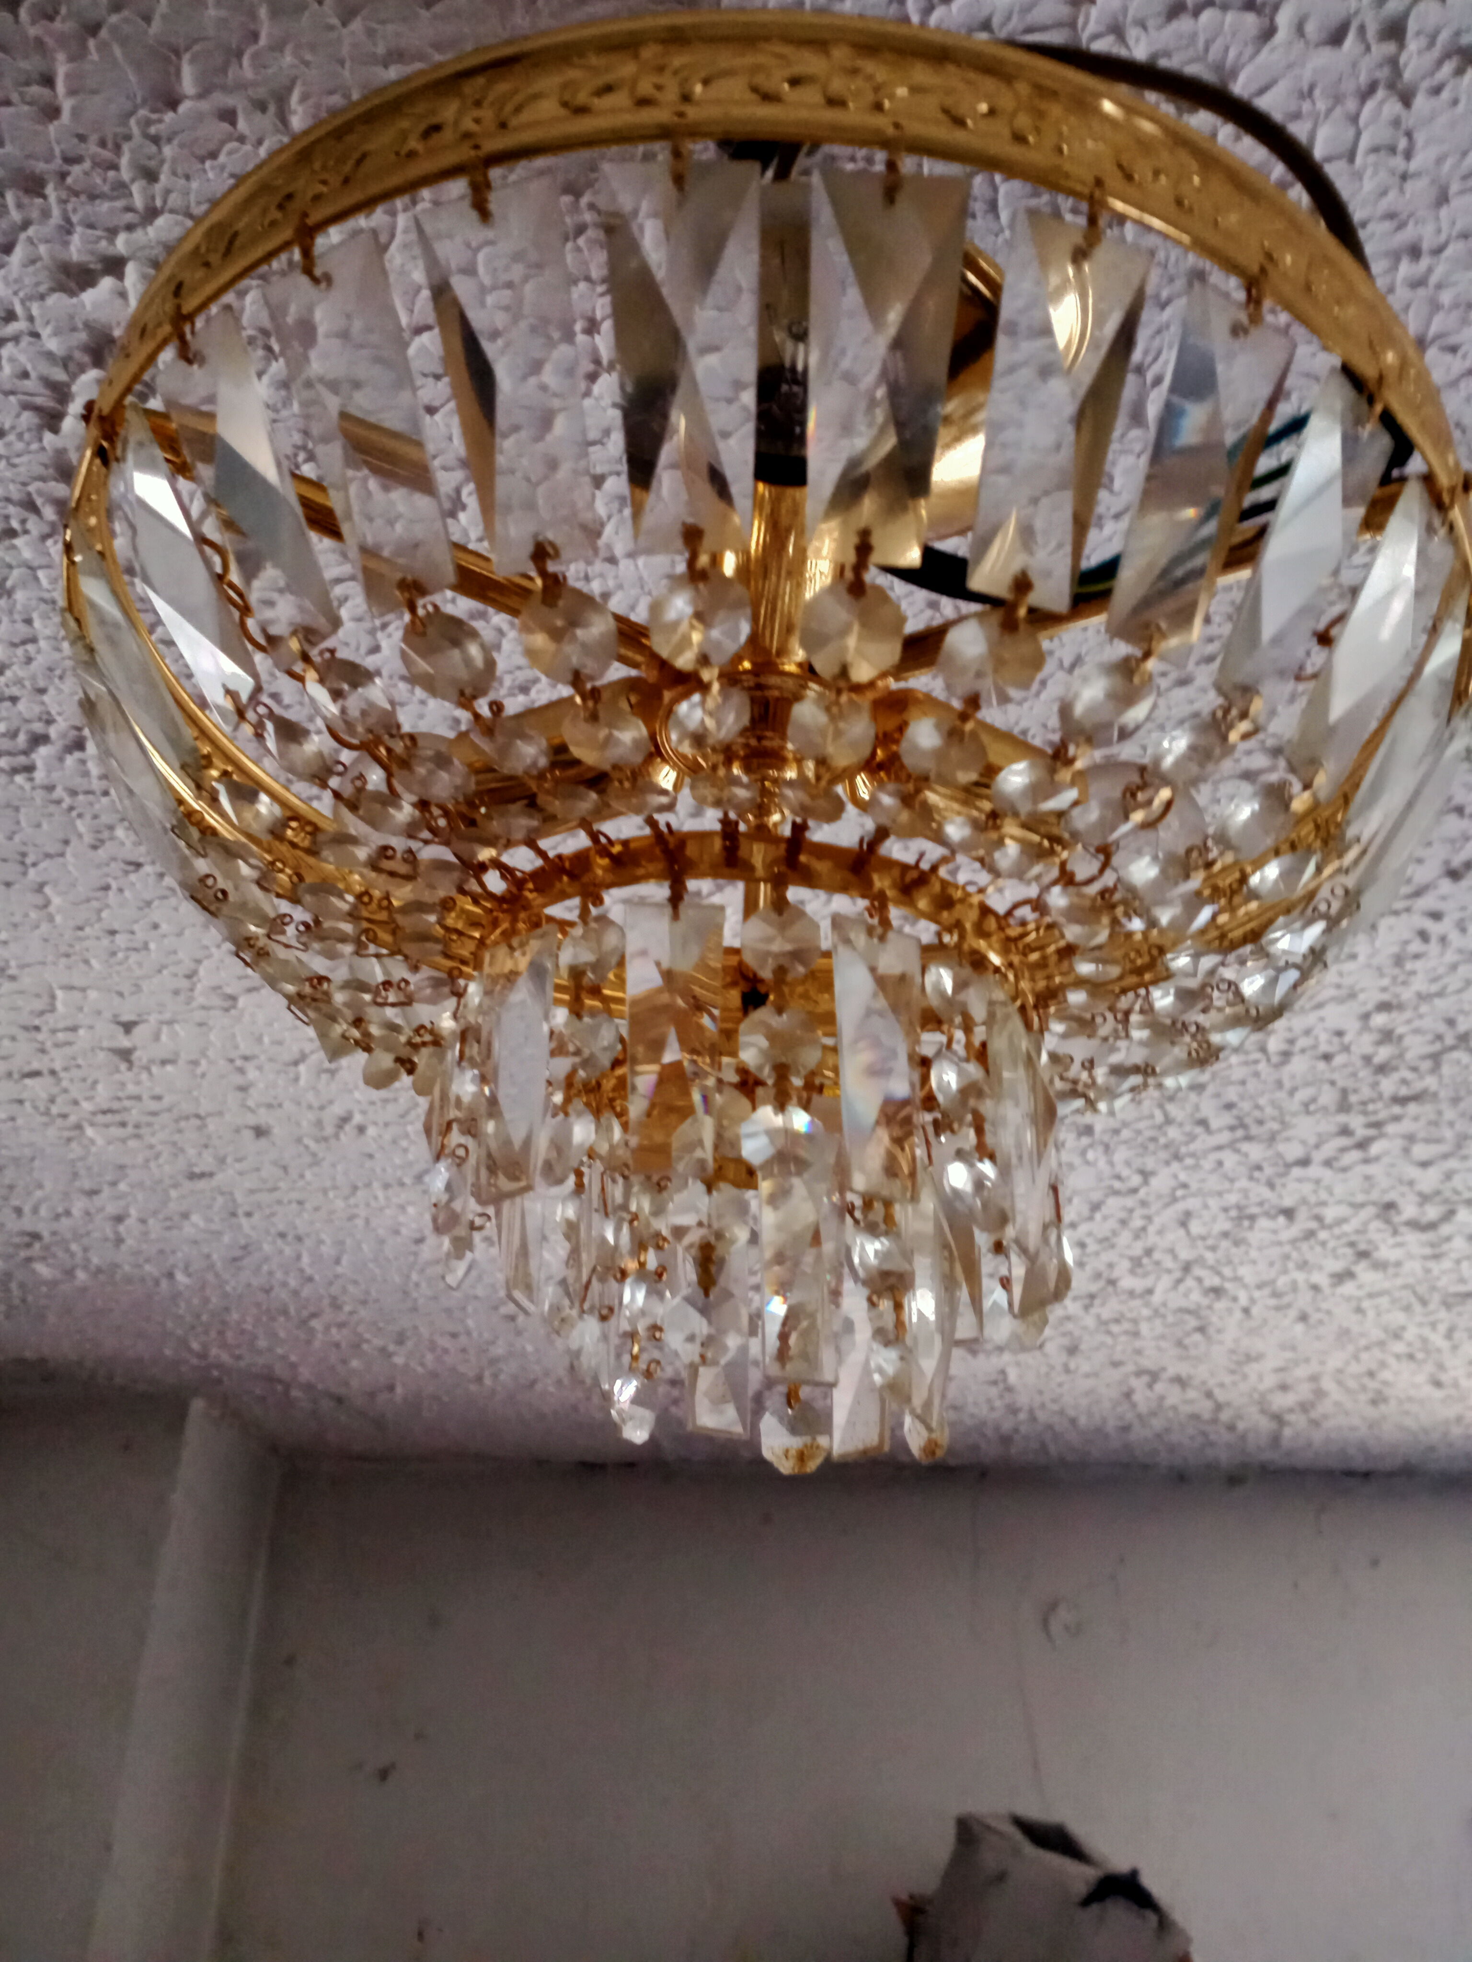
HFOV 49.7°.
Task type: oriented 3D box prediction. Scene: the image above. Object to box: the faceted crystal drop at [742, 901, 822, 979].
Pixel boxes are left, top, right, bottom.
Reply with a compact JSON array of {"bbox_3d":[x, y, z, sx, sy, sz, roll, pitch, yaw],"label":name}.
[{"bbox_3d":[0.008,-0.007,0.278,0.014,0.014,0.007,5,-26,-4],"label":"faceted crystal drop"}]

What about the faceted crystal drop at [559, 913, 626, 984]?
[{"bbox_3d":[-0.026,-0.006,0.284,0.014,0.014,0.007,-10,-29,25],"label":"faceted crystal drop"}]

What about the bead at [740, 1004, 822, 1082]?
[{"bbox_3d":[0.007,0.011,0.269,0.014,0.014,0.007,6,-26,-4],"label":"bead"}]

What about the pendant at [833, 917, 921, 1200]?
[{"bbox_3d":[0.025,0.013,0.273,0.016,0.050,0.007,13,-28,-19],"label":"pendant"}]

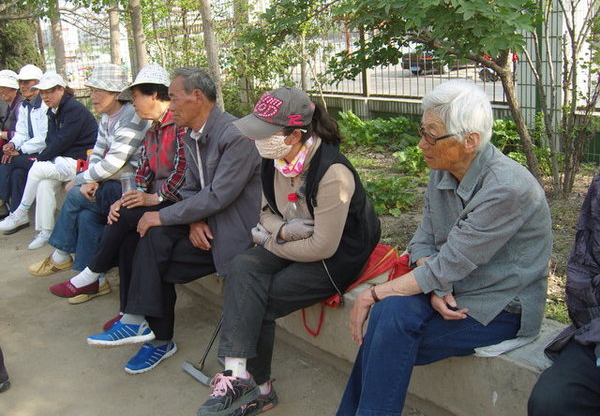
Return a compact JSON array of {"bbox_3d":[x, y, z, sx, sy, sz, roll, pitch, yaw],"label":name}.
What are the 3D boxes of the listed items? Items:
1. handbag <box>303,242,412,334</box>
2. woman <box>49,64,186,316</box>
[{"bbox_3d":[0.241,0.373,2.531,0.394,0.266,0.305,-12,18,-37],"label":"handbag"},{"bbox_3d":[-0.849,-0.071,2.900,0.758,1.182,0.473,-12,18,-37],"label":"woman"}]

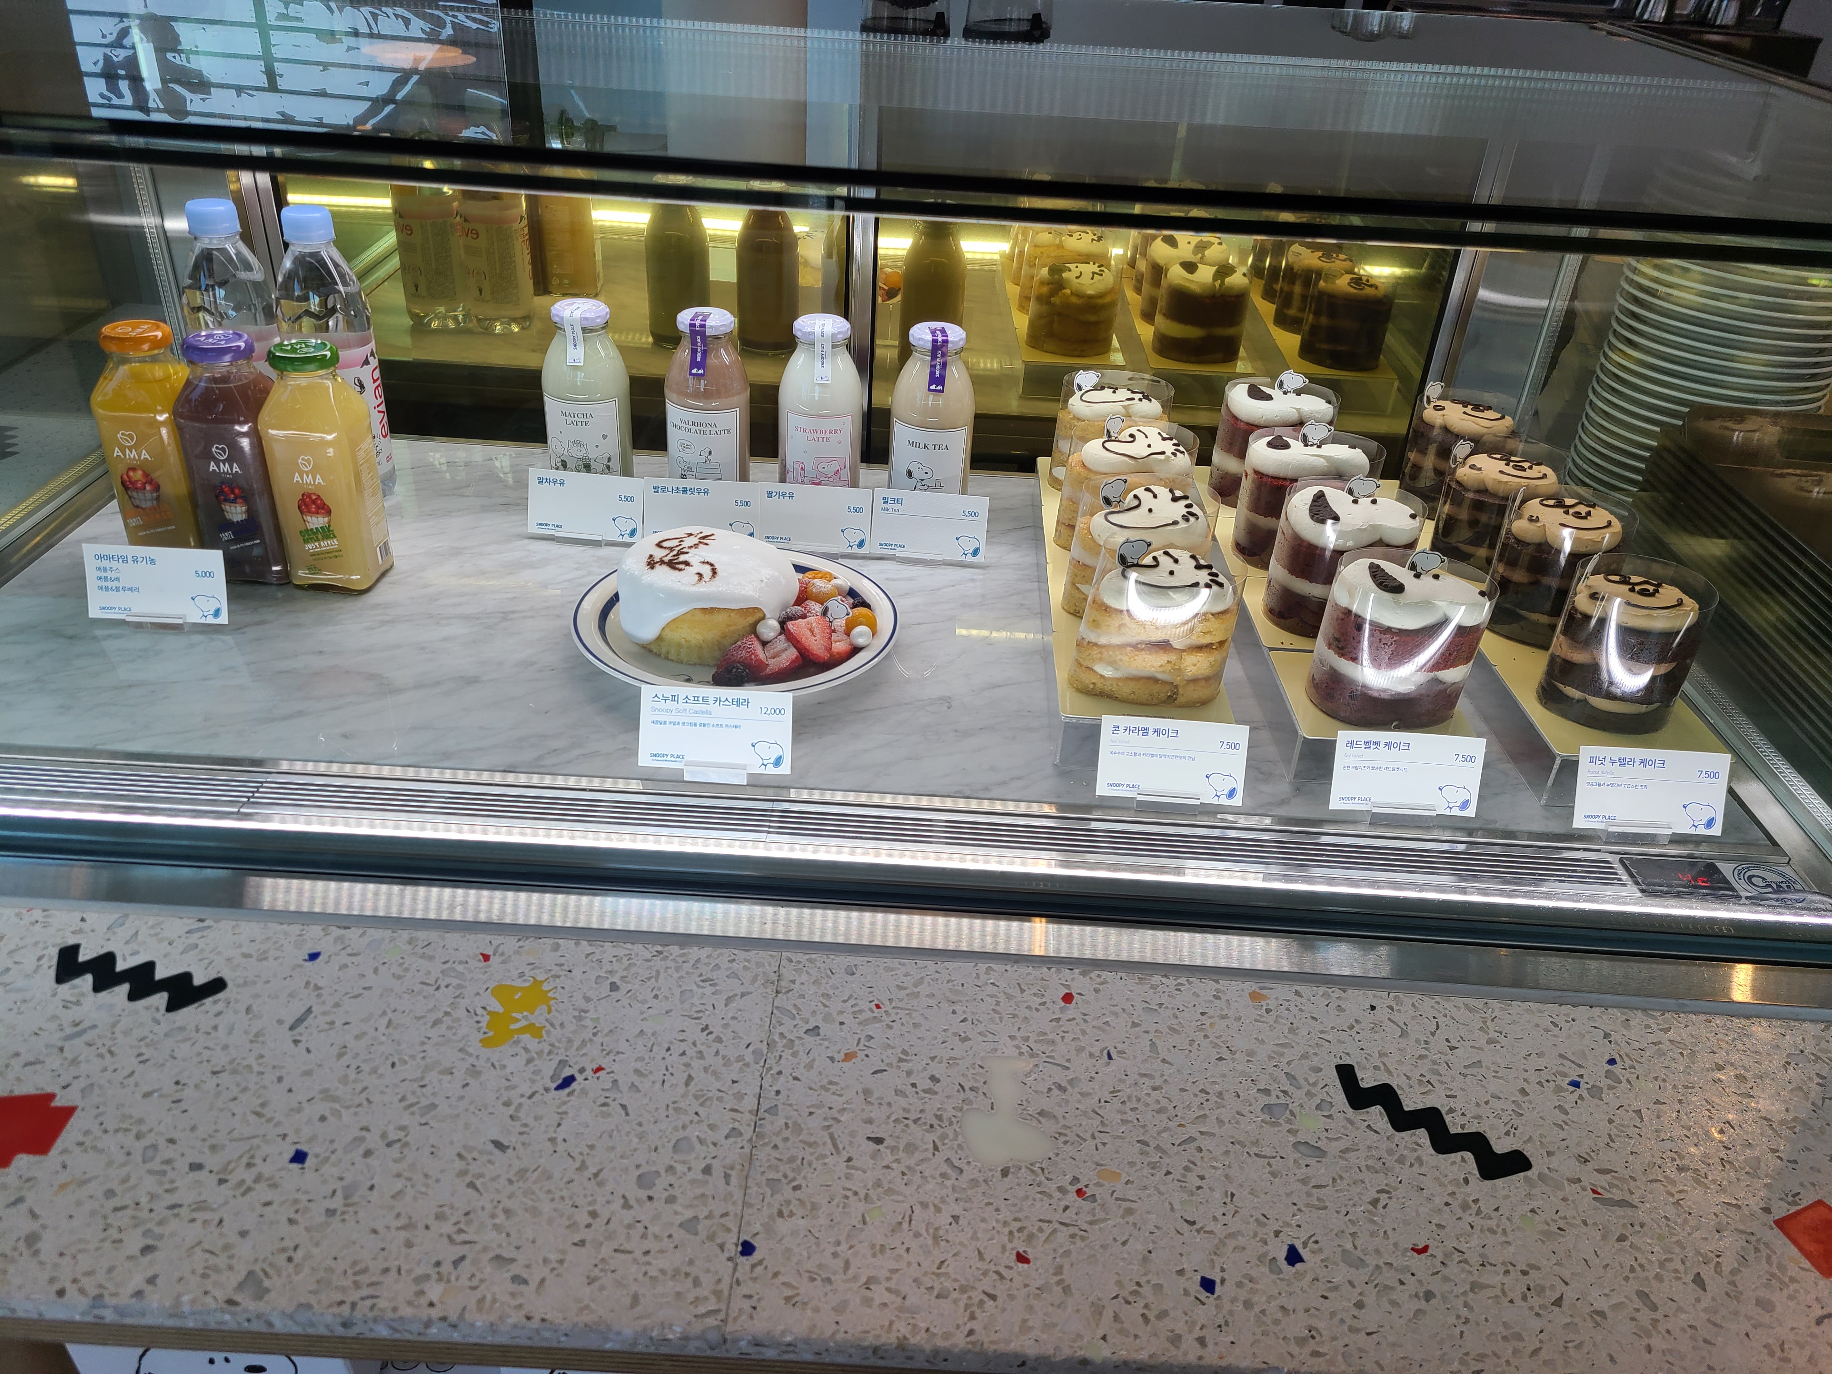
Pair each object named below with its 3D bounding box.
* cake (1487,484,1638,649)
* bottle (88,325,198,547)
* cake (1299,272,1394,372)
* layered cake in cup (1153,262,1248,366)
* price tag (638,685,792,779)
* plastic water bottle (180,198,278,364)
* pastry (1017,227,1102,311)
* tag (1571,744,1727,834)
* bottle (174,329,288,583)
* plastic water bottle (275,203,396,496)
[{"bbox_3d":[0.426,-0.080,0.916,0.081,0.084,0.078,4,32,0],"label":"cake"},{"bbox_3d":[-0.521,-0.166,0.951,0.058,0.164,0.058,2,32,-2],"label":"bottle"},{"bbox_3d":[0.437,-0.366,1.390,0.079,0.077,0.076,4,32,0],"label":"cake"},{"bbox_3d":[0.292,-0.382,1.403,0.092,0.084,0.072,3,32,0],"label":"layered cake in cup"},{"bbox_3d":[-0.114,0.025,0.789,0.087,0.049,0.008,3,12,0],"label":"price tag"},{"bbox_3d":[-0.513,-0.255,1.046,0.067,0.216,0.067,4,32,0],"label":"plastic water bottle"},{"bbox_3d":[0.163,-0.444,1.492,0.092,0.084,0.072,3,32,0],"label":"pastry"},{"bbox_3d":[0.424,0.060,0.793,0.087,0.049,0.008,3,9,0],"label":"tag"},{"bbox_3d":[-0.465,-0.158,0.951,0.059,0.167,0.059,2,32,-3],"label":"bottle"},{"bbox_3d":[-0.444,-0.250,1.046,0.067,0.216,0.067,4,32,0],"label":"plastic water bottle"}]

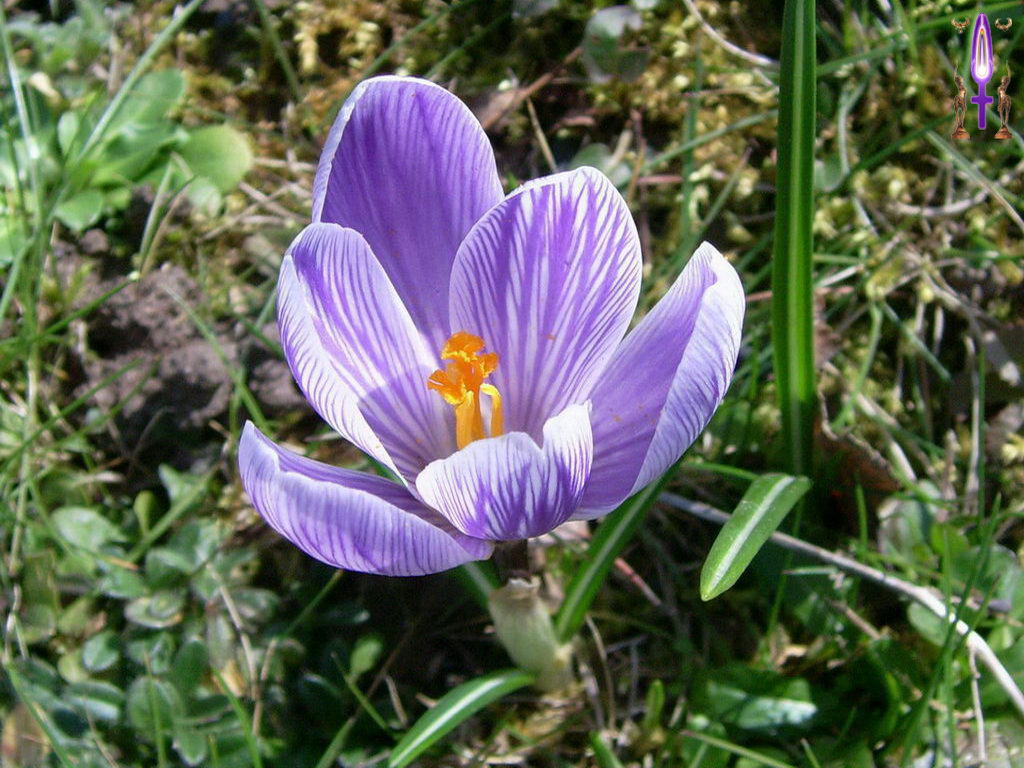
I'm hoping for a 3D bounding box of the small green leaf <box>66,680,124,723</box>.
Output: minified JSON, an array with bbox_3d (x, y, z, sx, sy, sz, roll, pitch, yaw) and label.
[{"bbox_3d":[-0.068,0.052,0.193,0.010,0.004,0.005,11,57,7],"label":"small green leaf"}]

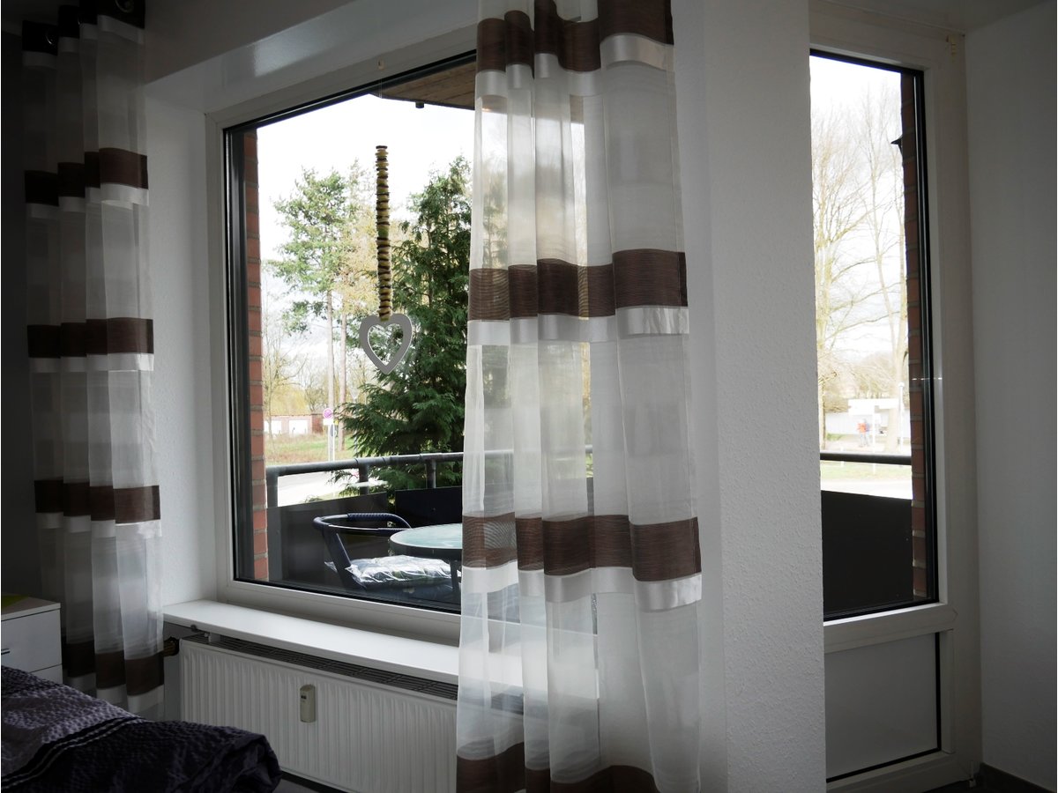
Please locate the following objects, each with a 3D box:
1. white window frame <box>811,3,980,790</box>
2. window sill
[{"bbox_3d":[0.814,0.035,2.348,0.877,2.052,0.080,-2,0,-26],"label":"white window frame"},{"bbox_3d":[-0.460,0.671,2.479,1.600,0.028,0.205,-2,0,36],"label":"window sill"}]

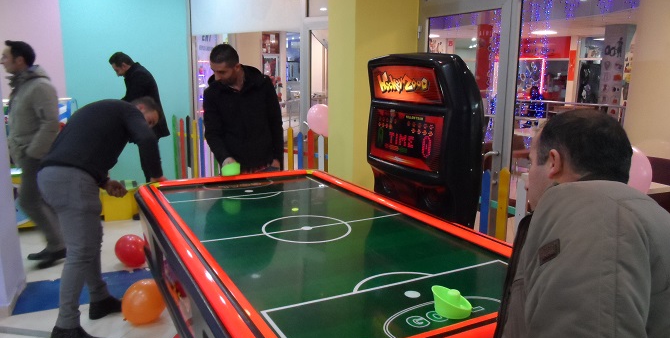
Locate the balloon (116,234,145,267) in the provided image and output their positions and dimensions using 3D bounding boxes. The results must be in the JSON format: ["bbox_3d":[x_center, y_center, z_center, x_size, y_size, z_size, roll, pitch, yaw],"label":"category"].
[{"bbox_3d":[-1.615,0.669,3.721,0.260,0.260,0.260,1,10,0],"label":"balloon"}]

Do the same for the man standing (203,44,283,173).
[{"bbox_3d":[-0.680,-0.030,3.532,0.570,1.730,0.440,0,10,-5],"label":"man standing"}]

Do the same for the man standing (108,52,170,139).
[{"bbox_3d":[-1.976,-0.288,4.779,0.620,1.760,0.520,-1,10,-13],"label":"man standing"}]

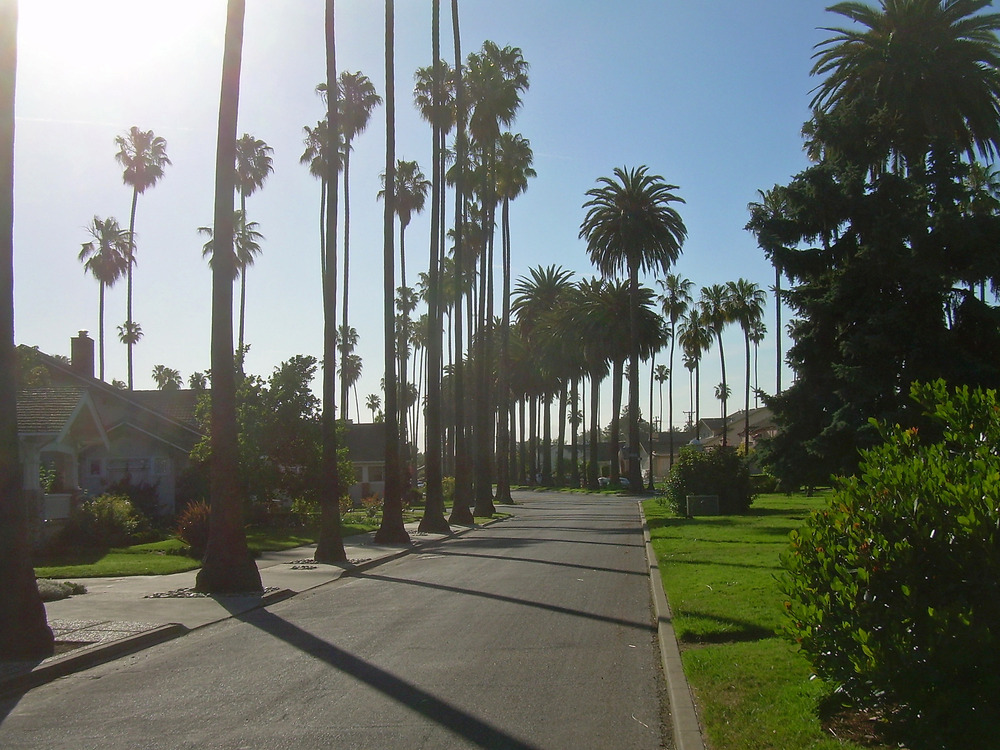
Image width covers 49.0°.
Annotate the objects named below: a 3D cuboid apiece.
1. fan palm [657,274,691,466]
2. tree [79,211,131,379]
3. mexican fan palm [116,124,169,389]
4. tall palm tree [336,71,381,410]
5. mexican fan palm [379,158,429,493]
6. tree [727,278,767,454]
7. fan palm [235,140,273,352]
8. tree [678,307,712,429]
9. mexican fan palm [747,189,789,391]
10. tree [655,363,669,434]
[{"bbox_3d":[13.395,0.518,84.272,2.800,16.970,2.800,0,-5,0],"label":"fan palm"},{"bbox_3d":[-20.589,-0.920,57.295,2.950,15.160,2.950,0,-5,0],"label":"tree"},{"bbox_3d":[-17.347,-3.054,52.469,2.720,18.270,2.720,0,-5,0],"label":"mexican fan palm"},{"bbox_3d":[-7.021,-4.219,51.560,2.800,20.740,2.800,0,-5,0],"label":"tall palm tree"},{"bbox_3d":[-4.888,-2.360,55.420,2.610,17.510,2.610,0,-5,0],"label":"mexican fan palm"},{"bbox_3d":[17.791,0.758,79.232,2.900,15.620,2.900,0,-5,0],"label":"tree"},{"bbox_3d":[-12.744,-3.038,55.479,2.310,18.770,2.310,0,-5,0],"label":"fan palm"},{"bbox_3d":[15.100,1.780,84.167,2.700,14.190,2.700,0,-5,0],"label":"tree"},{"bbox_3d":[15.717,-1.920,62.401,2.900,18.040,2.900,0,-5,0],"label":"mexican fan palm"},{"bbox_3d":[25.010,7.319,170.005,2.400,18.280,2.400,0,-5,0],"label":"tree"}]

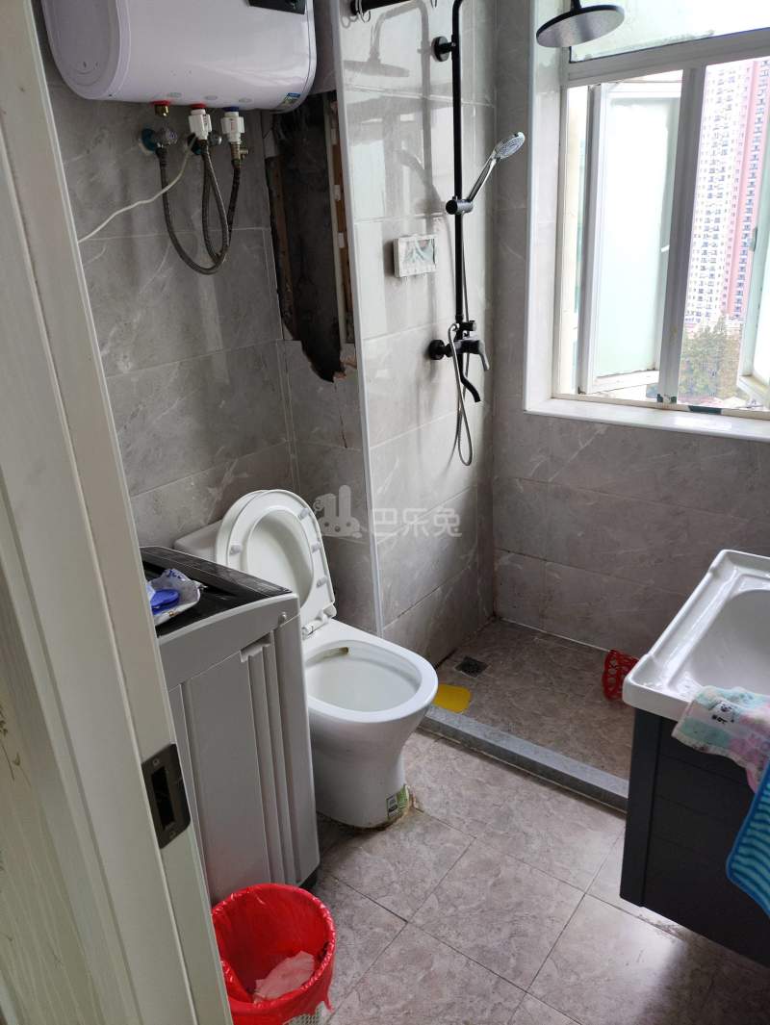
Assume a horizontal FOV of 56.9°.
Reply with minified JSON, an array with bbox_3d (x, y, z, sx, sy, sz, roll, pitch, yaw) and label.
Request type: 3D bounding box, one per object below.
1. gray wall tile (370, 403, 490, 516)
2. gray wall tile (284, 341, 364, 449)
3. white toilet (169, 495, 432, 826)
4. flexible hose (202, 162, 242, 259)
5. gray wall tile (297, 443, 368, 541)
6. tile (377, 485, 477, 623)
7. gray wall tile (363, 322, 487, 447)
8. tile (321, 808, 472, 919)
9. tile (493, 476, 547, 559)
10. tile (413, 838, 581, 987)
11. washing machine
[{"bbox_3d":[0.153,-0.146,2.335,0.010,0.301,0.615,13,27,36],"label":"gray wall tile"},{"bbox_3d":[-0.167,-0.345,2.050,0.288,0.300,0.012,13,28,35],"label":"gray wall tile"},{"bbox_3d":[-0.168,0.384,1.977,0.715,0.850,0.365,13,27,36],"label":"white toilet"},{"bbox_3d":[-0.389,-0.716,1.697,0.105,0.215,0.085,13,28,35],"label":"flexible hose"},{"bbox_3d":[-0.164,-0.069,2.201,0.291,0.300,0.010,13,27,36],"label":"gray wall tile"},{"bbox_3d":[0.168,0.136,2.440,0.010,0.300,0.600,13,27,36],"label":"tile"},{"bbox_3d":[0.129,-0.422,2.189,0.012,0.300,0.620,13,28,35],"label":"gray wall tile"},{"bbox_3d":[0.025,0.883,1.850,0.300,0.012,0.300,13,28,35],"label":"tile"},{"bbox_3d":[0.500,0.015,2.646,0.210,0.300,0.012,13,28,35],"label":"tile"},{"bbox_3d":[0.268,0.937,1.680,0.300,0.012,0.300,13,28,35],"label":"tile"},{"bbox_3d":[-0.525,0.553,1.554,0.510,0.890,0.520,13,28,35],"label":"washing machine"}]

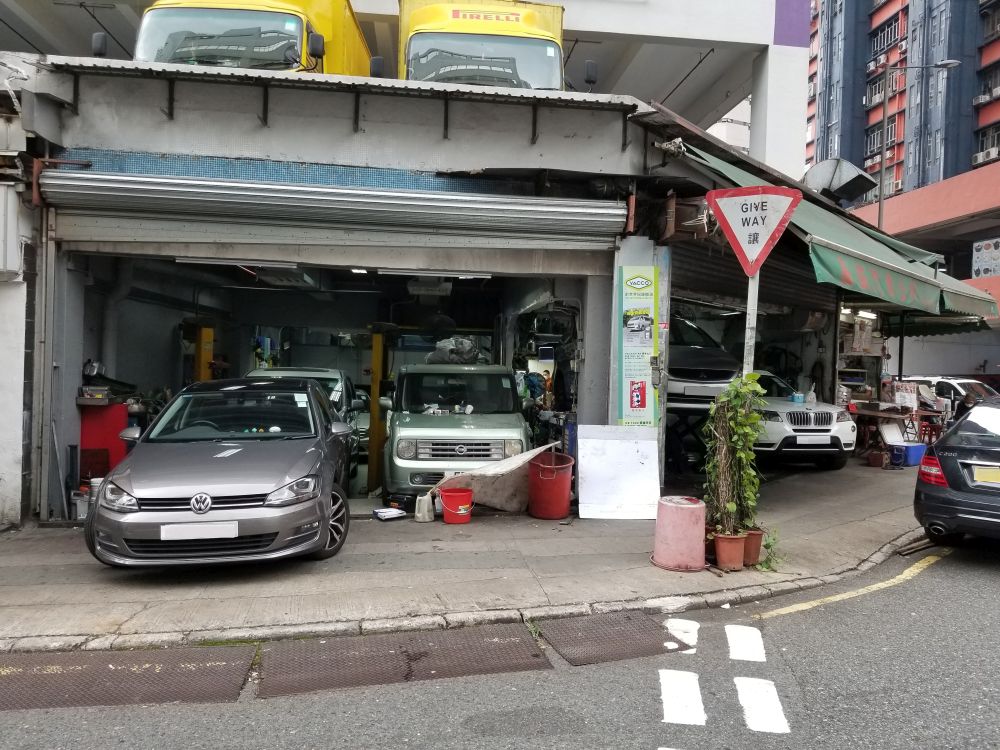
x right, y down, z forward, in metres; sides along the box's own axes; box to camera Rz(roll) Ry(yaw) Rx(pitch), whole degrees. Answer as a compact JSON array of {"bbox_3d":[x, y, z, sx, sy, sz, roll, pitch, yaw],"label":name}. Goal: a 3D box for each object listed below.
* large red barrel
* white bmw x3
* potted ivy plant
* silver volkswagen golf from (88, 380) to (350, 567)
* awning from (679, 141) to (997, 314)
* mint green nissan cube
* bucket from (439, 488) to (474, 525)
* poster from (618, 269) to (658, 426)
[{"bbox_3d":[0.560,1.220,8.150,0.480,0.660,0.480,2,1,0],"label":"large red barrel"},{"bbox_3d":[3.860,0.640,12.700,1.920,1.660,4.630,1,1,-13],"label":"white bmw x3"},{"bbox_3d":[1.950,0.790,6.220,0.480,1.630,0.450,2,1,-8],"label":"potted ivy plant"},{"bbox_3d":[-2.430,0.770,7.350,1.840,1.460,4.260,1,1,-9],"label":"silver volkswagen golf"},{"bbox_3d":[5.500,-1.730,11.100,1.450,1.650,8.400,3,1,45],"label":"awning"},{"bbox_3d":[-0.630,0.690,9.830,1.720,1.650,3.750,1,1,-6],"label":"mint green nissan cube"},{"bbox_3d":[-0.450,1.360,7.760,0.340,0.330,0.330,2,1,-6],"label":"bucket"},{"bbox_3d":[1.530,-0.310,8.280,0.450,1.800,0.020,0,1,-7],"label":"poster"}]

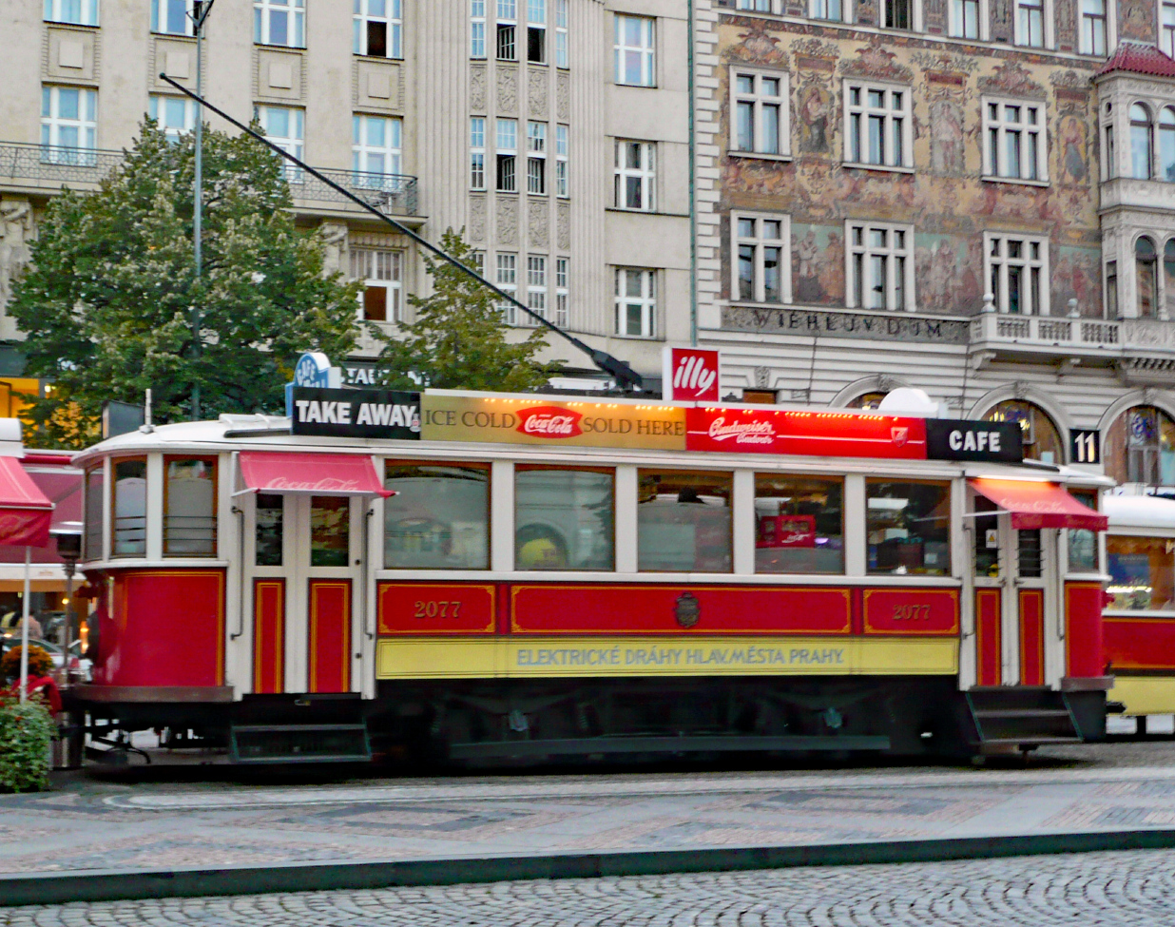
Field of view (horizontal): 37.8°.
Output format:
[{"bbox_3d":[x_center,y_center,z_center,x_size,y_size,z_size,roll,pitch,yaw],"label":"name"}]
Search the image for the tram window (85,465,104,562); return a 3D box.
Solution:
[{"bbox_3d":[-4.221,0.423,14.662,0.050,0.822,0.754,2,-5,-24],"label":"tram window"}]

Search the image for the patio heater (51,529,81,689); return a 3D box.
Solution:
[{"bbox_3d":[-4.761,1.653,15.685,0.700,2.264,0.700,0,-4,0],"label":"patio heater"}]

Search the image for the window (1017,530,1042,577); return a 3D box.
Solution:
[{"bbox_3d":[4.135,0.688,16.017,0.270,0.740,0.060,2,-5,-21],"label":"window"}]

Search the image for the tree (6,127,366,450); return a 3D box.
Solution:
[{"bbox_3d":[-7.993,-1.169,33.806,7.011,11.312,6.801,2,-5,-22],"label":"tree"}]

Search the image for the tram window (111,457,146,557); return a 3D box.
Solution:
[{"bbox_3d":[-3.764,0.359,14.065,0.464,0.828,0.050,-4,-6,39],"label":"tram window"}]

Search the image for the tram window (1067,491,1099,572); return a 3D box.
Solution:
[{"bbox_3d":[4.688,0.635,16.212,0.400,0.780,0.060,3,-5,-30],"label":"tram window"}]

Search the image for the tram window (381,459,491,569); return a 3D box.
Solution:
[{"bbox_3d":[-1.215,0.420,13.940,0.900,0.880,0.060,2,-5,-21],"label":"tram window"}]

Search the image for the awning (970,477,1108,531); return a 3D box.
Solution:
[{"bbox_3d":[4.075,0.382,15.586,1.080,0.500,0.700,2,-5,-21],"label":"awning"}]

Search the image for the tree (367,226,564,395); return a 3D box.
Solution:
[{"bbox_3d":[-2.547,-0.381,34.197,4.500,8.720,4.500,1,-4,-21],"label":"tree"}]

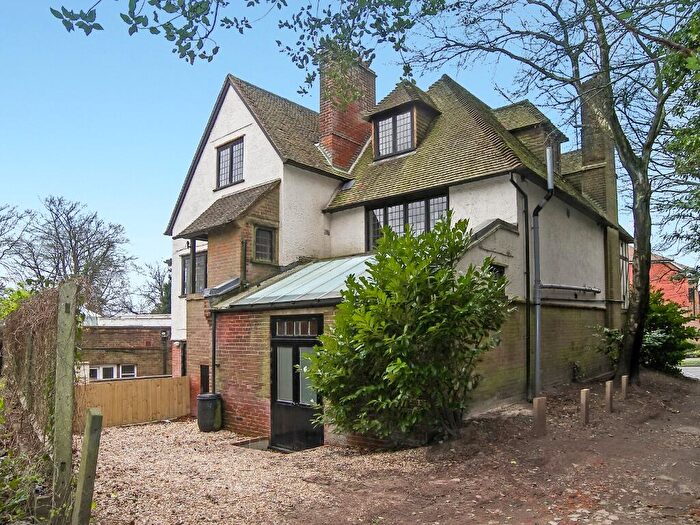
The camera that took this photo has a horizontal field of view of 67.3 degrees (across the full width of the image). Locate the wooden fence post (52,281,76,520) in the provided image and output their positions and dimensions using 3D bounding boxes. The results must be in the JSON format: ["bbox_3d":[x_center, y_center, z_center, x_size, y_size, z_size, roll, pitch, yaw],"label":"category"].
[{"bbox_3d":[-2.336,1.099,4.303,0.125,1.892,0.110,-1,-6,-14],"label":"wooden fence post"}]

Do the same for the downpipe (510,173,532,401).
[{"bbox_3d":[3.589,0.507,10.960,0.130,4.769,0.580,-4,-8,42],"label":"downpipe"}]

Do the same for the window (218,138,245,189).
[{"bbox_3d":[-3.310,-2.744,14.587,1.200,1.200,0.140,-7,-10,40],"label":"window"}]

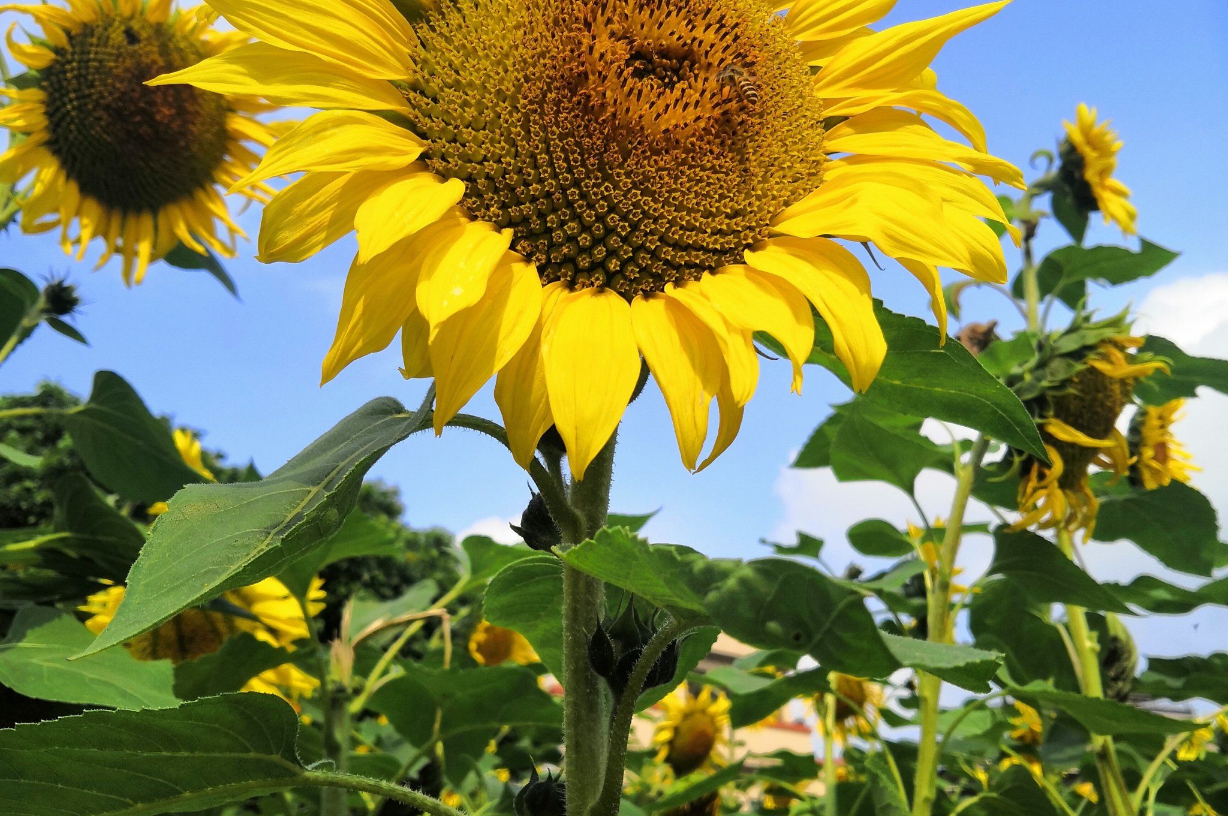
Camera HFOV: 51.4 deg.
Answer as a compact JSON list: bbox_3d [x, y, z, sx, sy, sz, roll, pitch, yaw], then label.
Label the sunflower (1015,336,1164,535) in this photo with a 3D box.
[{"bbox_3d":[0.393,0.020,1.060,0.075,0.155,0.135,14,-2,30],"label":"sunflower"}]

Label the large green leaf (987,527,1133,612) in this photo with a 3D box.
[{"bbox_3d":[0.349,0.127,1.000,0.112,0.063,0.070,0,-10,0],"label":"large green leaf"}]

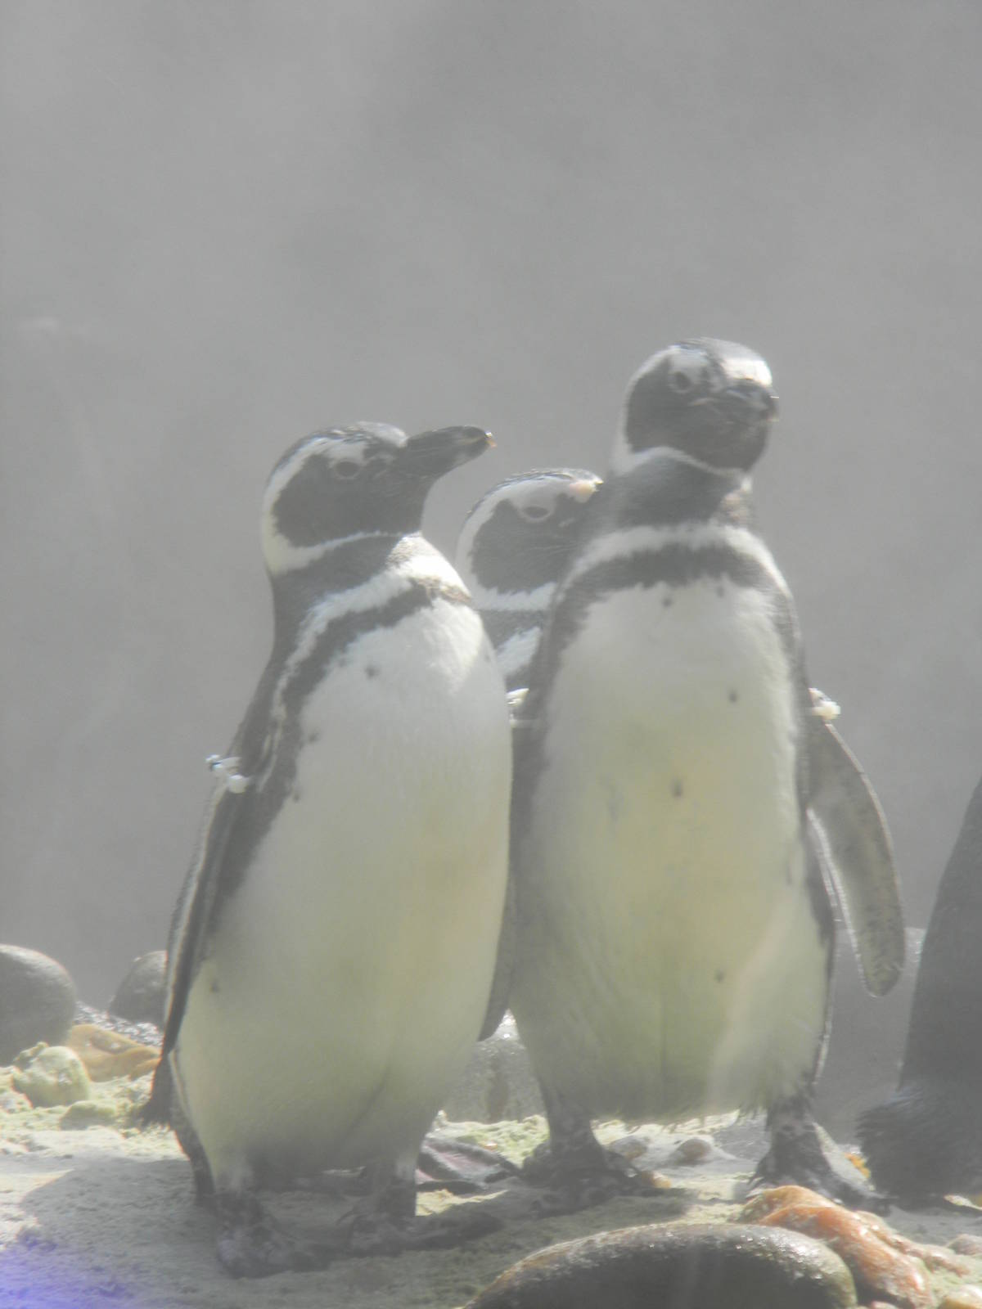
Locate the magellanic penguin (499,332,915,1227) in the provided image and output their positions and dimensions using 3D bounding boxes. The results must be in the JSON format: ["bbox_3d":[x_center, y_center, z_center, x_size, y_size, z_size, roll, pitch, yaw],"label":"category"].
[{"bbox_3d":[0.149,0.074,7.290,0.270,0.590,0.230,-1,10,-8],"label":"magellanic penguin"}]

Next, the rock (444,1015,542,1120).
[{"bbox_3d":[0.003,0.290,7.542,0.125,0.076,0.100,0,10,0],"label":"rock"}]

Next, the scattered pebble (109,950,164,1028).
[{"bbox_3d":[-0.254,0.243,7.872,0.085,0.054,0.075,0,10,0],"label":"scattered pebble"}]

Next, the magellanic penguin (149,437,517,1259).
[{"bbox_3d":[-0.110,0.118,7.113,0.210,0.565,0.250,-8,13,-37],"label":"magellanic penguin"}]

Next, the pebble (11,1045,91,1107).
[{"bbox_3d":[-0.318,0.301,7.596,0.057,0.037,0.048,0,10,0],"label":"pebble"}]

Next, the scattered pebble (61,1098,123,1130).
[{"bbox_3d":[-0.285,0.325,7.514,0.046,0.018,0.038,0,10,0],"label":"scattered pebble"}]

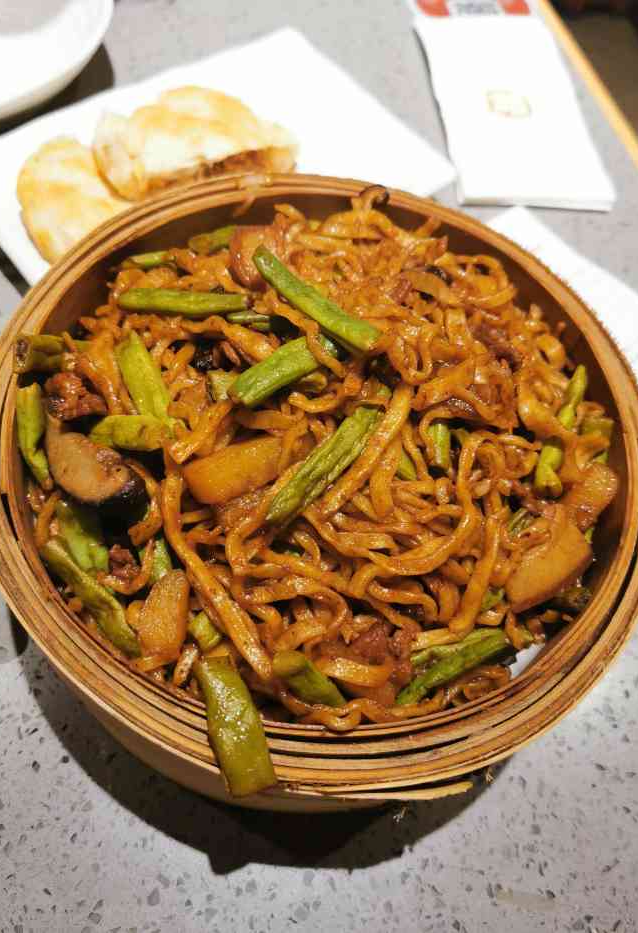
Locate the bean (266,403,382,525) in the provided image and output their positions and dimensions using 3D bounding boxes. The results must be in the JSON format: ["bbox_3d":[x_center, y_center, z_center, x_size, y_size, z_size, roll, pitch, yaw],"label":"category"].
[{"bbox_3d":[0.002,-0.002,0.249,0.012,0.008,0.054,38,68,12],"label":"bean"}]

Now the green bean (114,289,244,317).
[{"bbox_3d":[-0.053,-0.064,0.282,0.049,0.007,0.009,0,62,-1],"label":"green bean"}]

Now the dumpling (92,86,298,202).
[{"bbox_3d":[-0.068,-0.178,0.397,0.105,0.028,0.062,-18,66,-16],"label":"dumpling"}]

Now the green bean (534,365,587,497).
[{"bbox_3d":[0.096,-0.015,0.284,0.009,0.007,0.063,22,63,4],"label":"green bean"}]

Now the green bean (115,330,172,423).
[{"bbox_3d":[-0.063,-0.032,0.266,0.011,0.007,0.044,-22,62,-18],"label":"green bean"}]

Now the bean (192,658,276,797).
[{"bbox_3d":[-0.024,0.071,0.202,0.013,0.007,0.037,-14,52,-15],"label":"bean"}]

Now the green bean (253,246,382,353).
[{"bbox_3d":[-0.002,-0.066,0.279,0.010,0.008,0.062,-37,67,-24],"label":"green bean"}]

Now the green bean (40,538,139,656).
[{"bbox_3d":[-0.071,0.040,0.227,0.009,0.007,0.045,-37,70,-23],"label":"green bean"}]

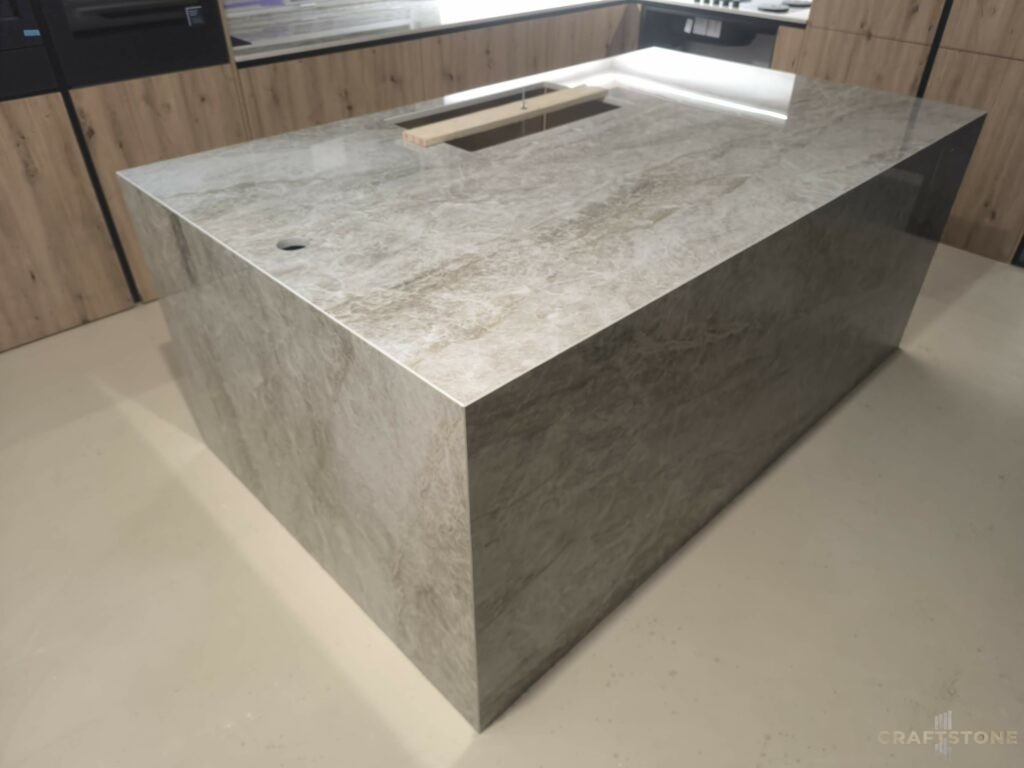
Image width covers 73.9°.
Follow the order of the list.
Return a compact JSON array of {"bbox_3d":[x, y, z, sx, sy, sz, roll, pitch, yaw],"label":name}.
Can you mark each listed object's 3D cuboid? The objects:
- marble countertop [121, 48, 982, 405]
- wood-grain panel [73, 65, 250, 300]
[{"bbox_3d":[0.273,-0.688,1.939,2.215,0.029,1.314,-30,46,-34],"label":"marble countertop"},{"bbox_3d":[-1.361,-0.826,2.849,0.607,0.864,0.023,-30,46,-34],"label":"wood-grain panel"}]

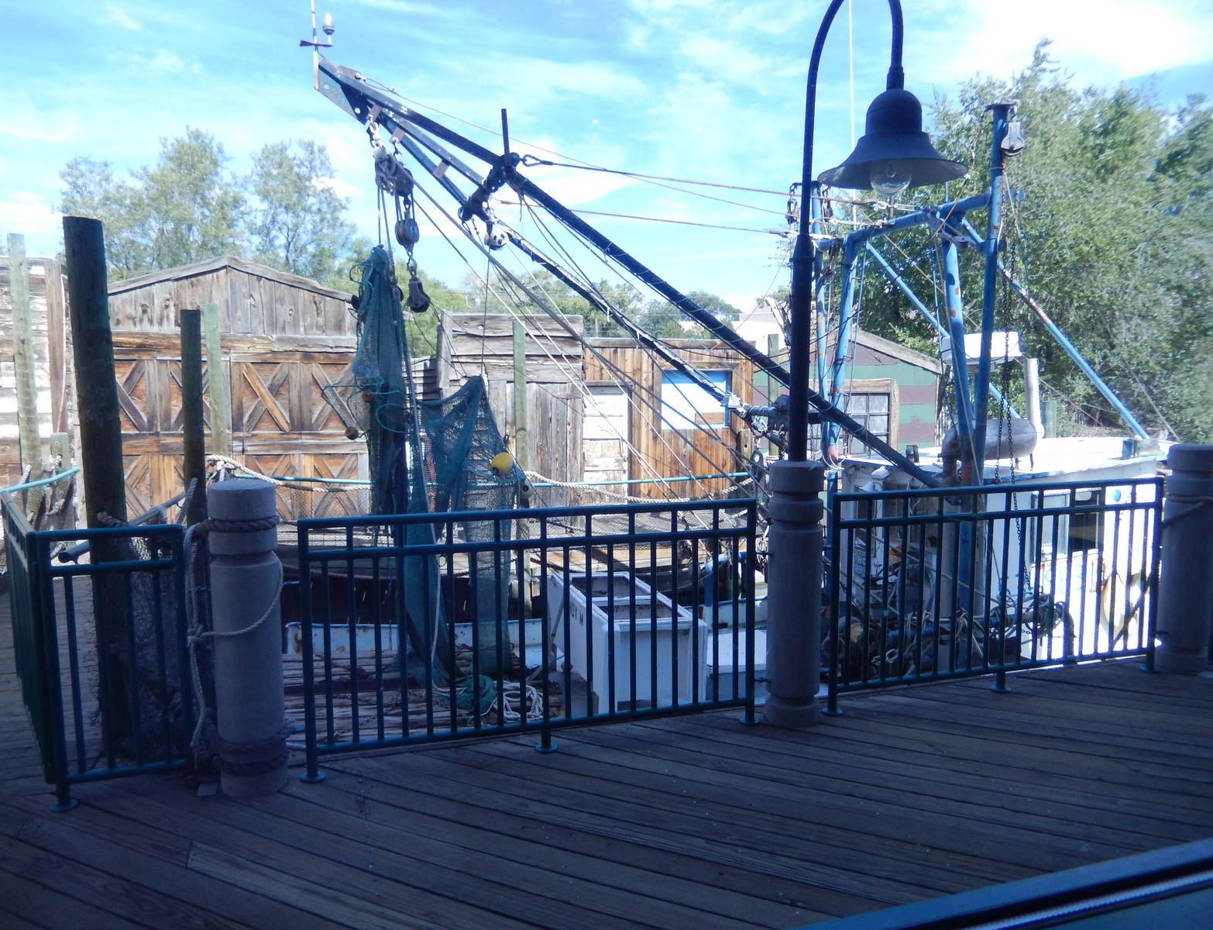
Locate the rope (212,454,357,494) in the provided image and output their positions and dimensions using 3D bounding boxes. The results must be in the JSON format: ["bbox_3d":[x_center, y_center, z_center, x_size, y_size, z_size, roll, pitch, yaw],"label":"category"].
[{"bbox_3d":[-3.367,0.091,9.262,1.421,0.414,0.200,-2,6,-18],"label":"rope"}]

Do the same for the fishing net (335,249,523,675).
[{"bbox_3d":[-1.358,0.055,6.845,1.451,3.366,0.900,-1,6,-10],"label":"fishing net"}]

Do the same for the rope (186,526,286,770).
[{"bbox_3d":[-1.525,0.756,3.681,0.370,1.036,0.310,-3,7,-23],"label":"rope"}]

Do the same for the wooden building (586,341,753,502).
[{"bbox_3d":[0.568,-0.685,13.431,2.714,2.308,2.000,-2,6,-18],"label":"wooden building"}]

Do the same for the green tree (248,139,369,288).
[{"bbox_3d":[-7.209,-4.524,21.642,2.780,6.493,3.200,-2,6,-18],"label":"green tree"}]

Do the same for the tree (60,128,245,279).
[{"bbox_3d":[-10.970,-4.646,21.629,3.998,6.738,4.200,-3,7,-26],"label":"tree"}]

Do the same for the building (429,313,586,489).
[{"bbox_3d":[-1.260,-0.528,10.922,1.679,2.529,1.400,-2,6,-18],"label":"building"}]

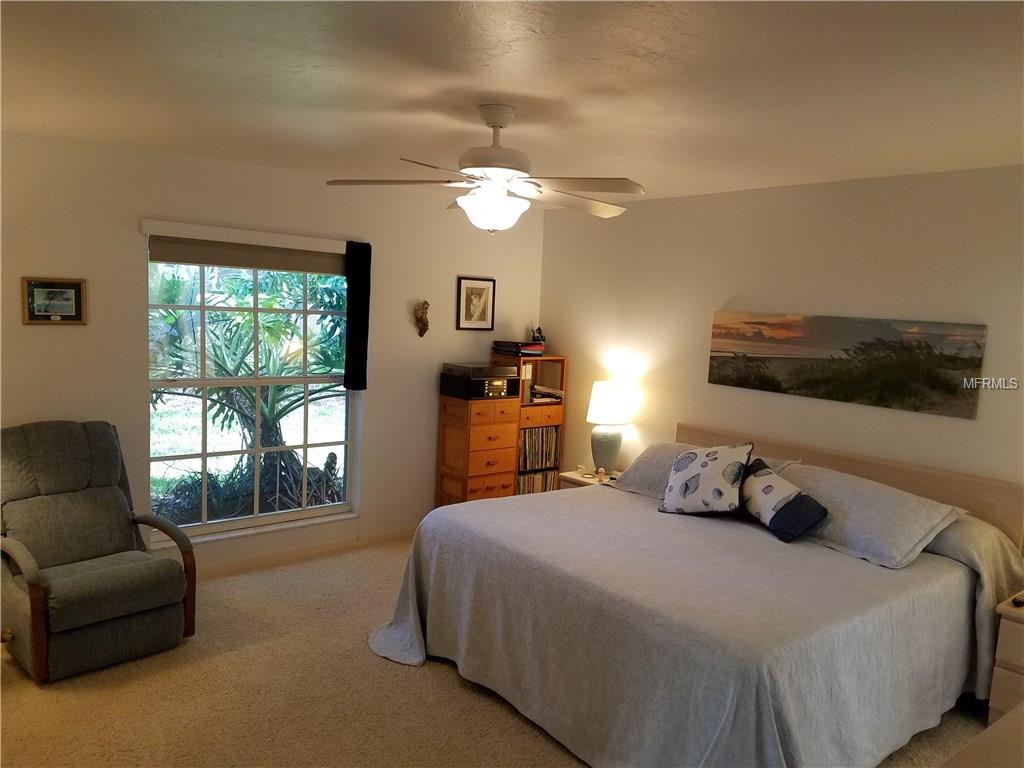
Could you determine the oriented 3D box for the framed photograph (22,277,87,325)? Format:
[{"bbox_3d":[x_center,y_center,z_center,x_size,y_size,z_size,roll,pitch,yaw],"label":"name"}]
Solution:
[{"bbox_3d":[-2.310,-0.414,3.891,0.283,0.237,0.025,-3,8,-41],"label":"framed photograph"}]

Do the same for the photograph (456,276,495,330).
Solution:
[{"bbox_3d":[-0.261,-0.583,5.638,0.347,0.382,0.025,-3,8,-41],"label":"photograph"}]

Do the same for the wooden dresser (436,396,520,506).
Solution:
[{"bbox_3d":[-0.250,0.603,5.556,0.425,1.035,0.350,-2,8,-38],"label":"wooden dresser"}]

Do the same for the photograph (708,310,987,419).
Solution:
[{"bbox_3d":[1.758,-0.139,4.259,0.033,0.450,1.525,-3,8,-41],"label":"photograph"}]

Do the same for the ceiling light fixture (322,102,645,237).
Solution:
[{"bbox_3d":[-0.061,-0.798,2.884,1.290,0.470,1.290,-3,8,-41],"label":"ceiling light fixture"}]

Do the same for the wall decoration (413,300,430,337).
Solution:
[{"bbox_3d":[-0.613,-0.449,5.309,0.110,0.250,0.085,-3,8,-41],"label":"wall decoration"}]

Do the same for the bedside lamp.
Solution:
[{"bbox_3d":[0.661,0.301,5.313,0.330,0.635,0.330,2,6,0],"label":"bedside lamp"}]

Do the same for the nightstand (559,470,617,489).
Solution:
[{"bbox_3d":[0.682,0.918,5.211,0.480,0.560,0.540,-3,8,-41],"label":"nightstand"}]

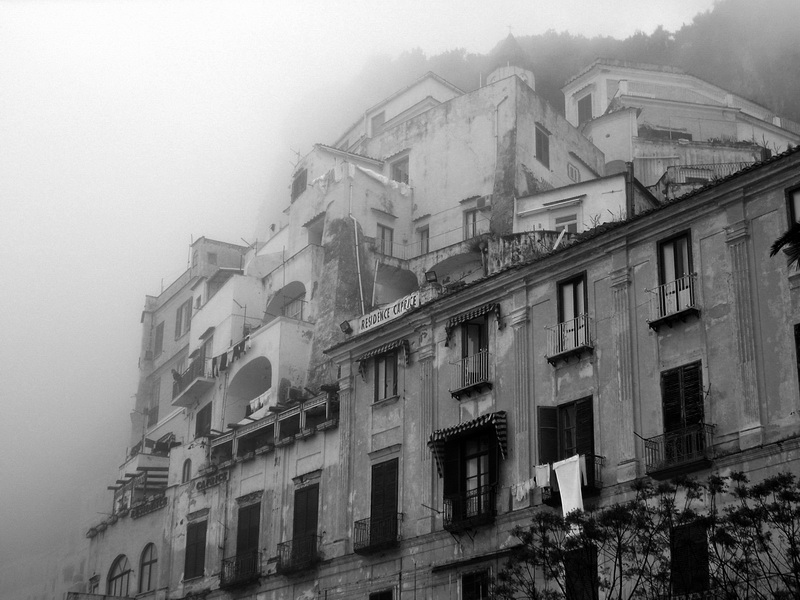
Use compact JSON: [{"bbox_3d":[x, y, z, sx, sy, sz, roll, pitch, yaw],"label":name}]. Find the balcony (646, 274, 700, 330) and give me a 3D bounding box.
[{"bbox_3d":[7.250,0.062,39.753,0.396,1.021,1.461,18,-27,-36],"label":"balcony"}]

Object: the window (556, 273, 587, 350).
[{"bbox_3d":[5.107,0.456,43.733,0.200,2.409,1.206,19,-29,-37],"label":"window"}]

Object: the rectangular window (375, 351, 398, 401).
[{"bbox_3d":[-0.411,2.513,49.116,0.206,1.491,1.203,18,-27,-36],"label":"rectangular window"}]

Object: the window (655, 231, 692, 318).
[{"bbox_3d":[7.125,-0.622,38.552,0.200,2.254,1.134,19,-28,-36],"label":"window"}]

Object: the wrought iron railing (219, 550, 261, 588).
[{"bbox_3d":[-5.606,9.621,53.243,0.340,1.050,2.270,18,-28,-35],"label":"wrought iron railing"}]

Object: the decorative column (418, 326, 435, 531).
[{"bbox_3d":[0.863,4.132,46.759,0.206,6.374,0.668,18,-27,-36],"label":"decorative column"}]

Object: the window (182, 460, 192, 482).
[{"bbox_3d":[-7.642,6.226,54.652,0.180,0.921,0.546,19,-28,-36],"label":"window"}]

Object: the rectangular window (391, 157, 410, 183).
[{"bbox_3d":[0.076,-6.641,80.175,1.353,1.727,0.240,-19,-30,39],"label":"rectangular window"}]

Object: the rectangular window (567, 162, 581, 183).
[{"bbox_3d":[9.319,-6.703,80.304,0.180,0.850,1.268,-15,-28,34],"label":"rectangular window"}]

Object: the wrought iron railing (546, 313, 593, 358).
[{"bbox_3d":[4.875,1.098,43.278,0.360,0.933,1.470,19,-29,-37],"label":"wrought iron railing"}]

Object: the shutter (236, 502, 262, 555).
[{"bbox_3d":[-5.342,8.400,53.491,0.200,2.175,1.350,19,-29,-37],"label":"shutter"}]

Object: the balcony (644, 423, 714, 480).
[{"bbox_3d":[7.148,3.892,38.265,0.444,1.006,1.883,18,-27,-36],"label":"balcony"}]

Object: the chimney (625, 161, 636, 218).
[{"bbox_3d":[9.203,-4.374,60.000,0.250,2.470,0.270,-12,-24,29],"label":"chimney"}]

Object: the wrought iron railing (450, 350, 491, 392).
[{"bbox_3d":[2.185,2.229,45.509,0.313,0.943,1.524,18,-27,-36],"label":"wrought iron railing"}]

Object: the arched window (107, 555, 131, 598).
[{"bbox_3d":[-11.384,11.419,61.414,0.250,1.950,2.600,13,-25,-27],"label":"arched window"}]

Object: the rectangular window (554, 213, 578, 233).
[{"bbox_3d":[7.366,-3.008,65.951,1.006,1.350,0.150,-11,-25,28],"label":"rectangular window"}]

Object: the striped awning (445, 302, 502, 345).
[{"bbox_3d":[2.218,0.729,46.002,0.411,0.843,2.210,18,-27,-36],"label":"striped awning"}]

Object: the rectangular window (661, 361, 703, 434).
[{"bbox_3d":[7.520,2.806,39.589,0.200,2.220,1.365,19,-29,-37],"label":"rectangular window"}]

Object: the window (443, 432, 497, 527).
[{"bbox_3d":[2.075,5.212,44.687,0.308,2.539,2.005,18,-27,-36],"label":"window"}]

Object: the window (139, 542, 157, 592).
[{"bbox_3d":[-9.597,10.337,58.102,0.200,1.890,1.251,19,-29,-37],"label":"window"}]

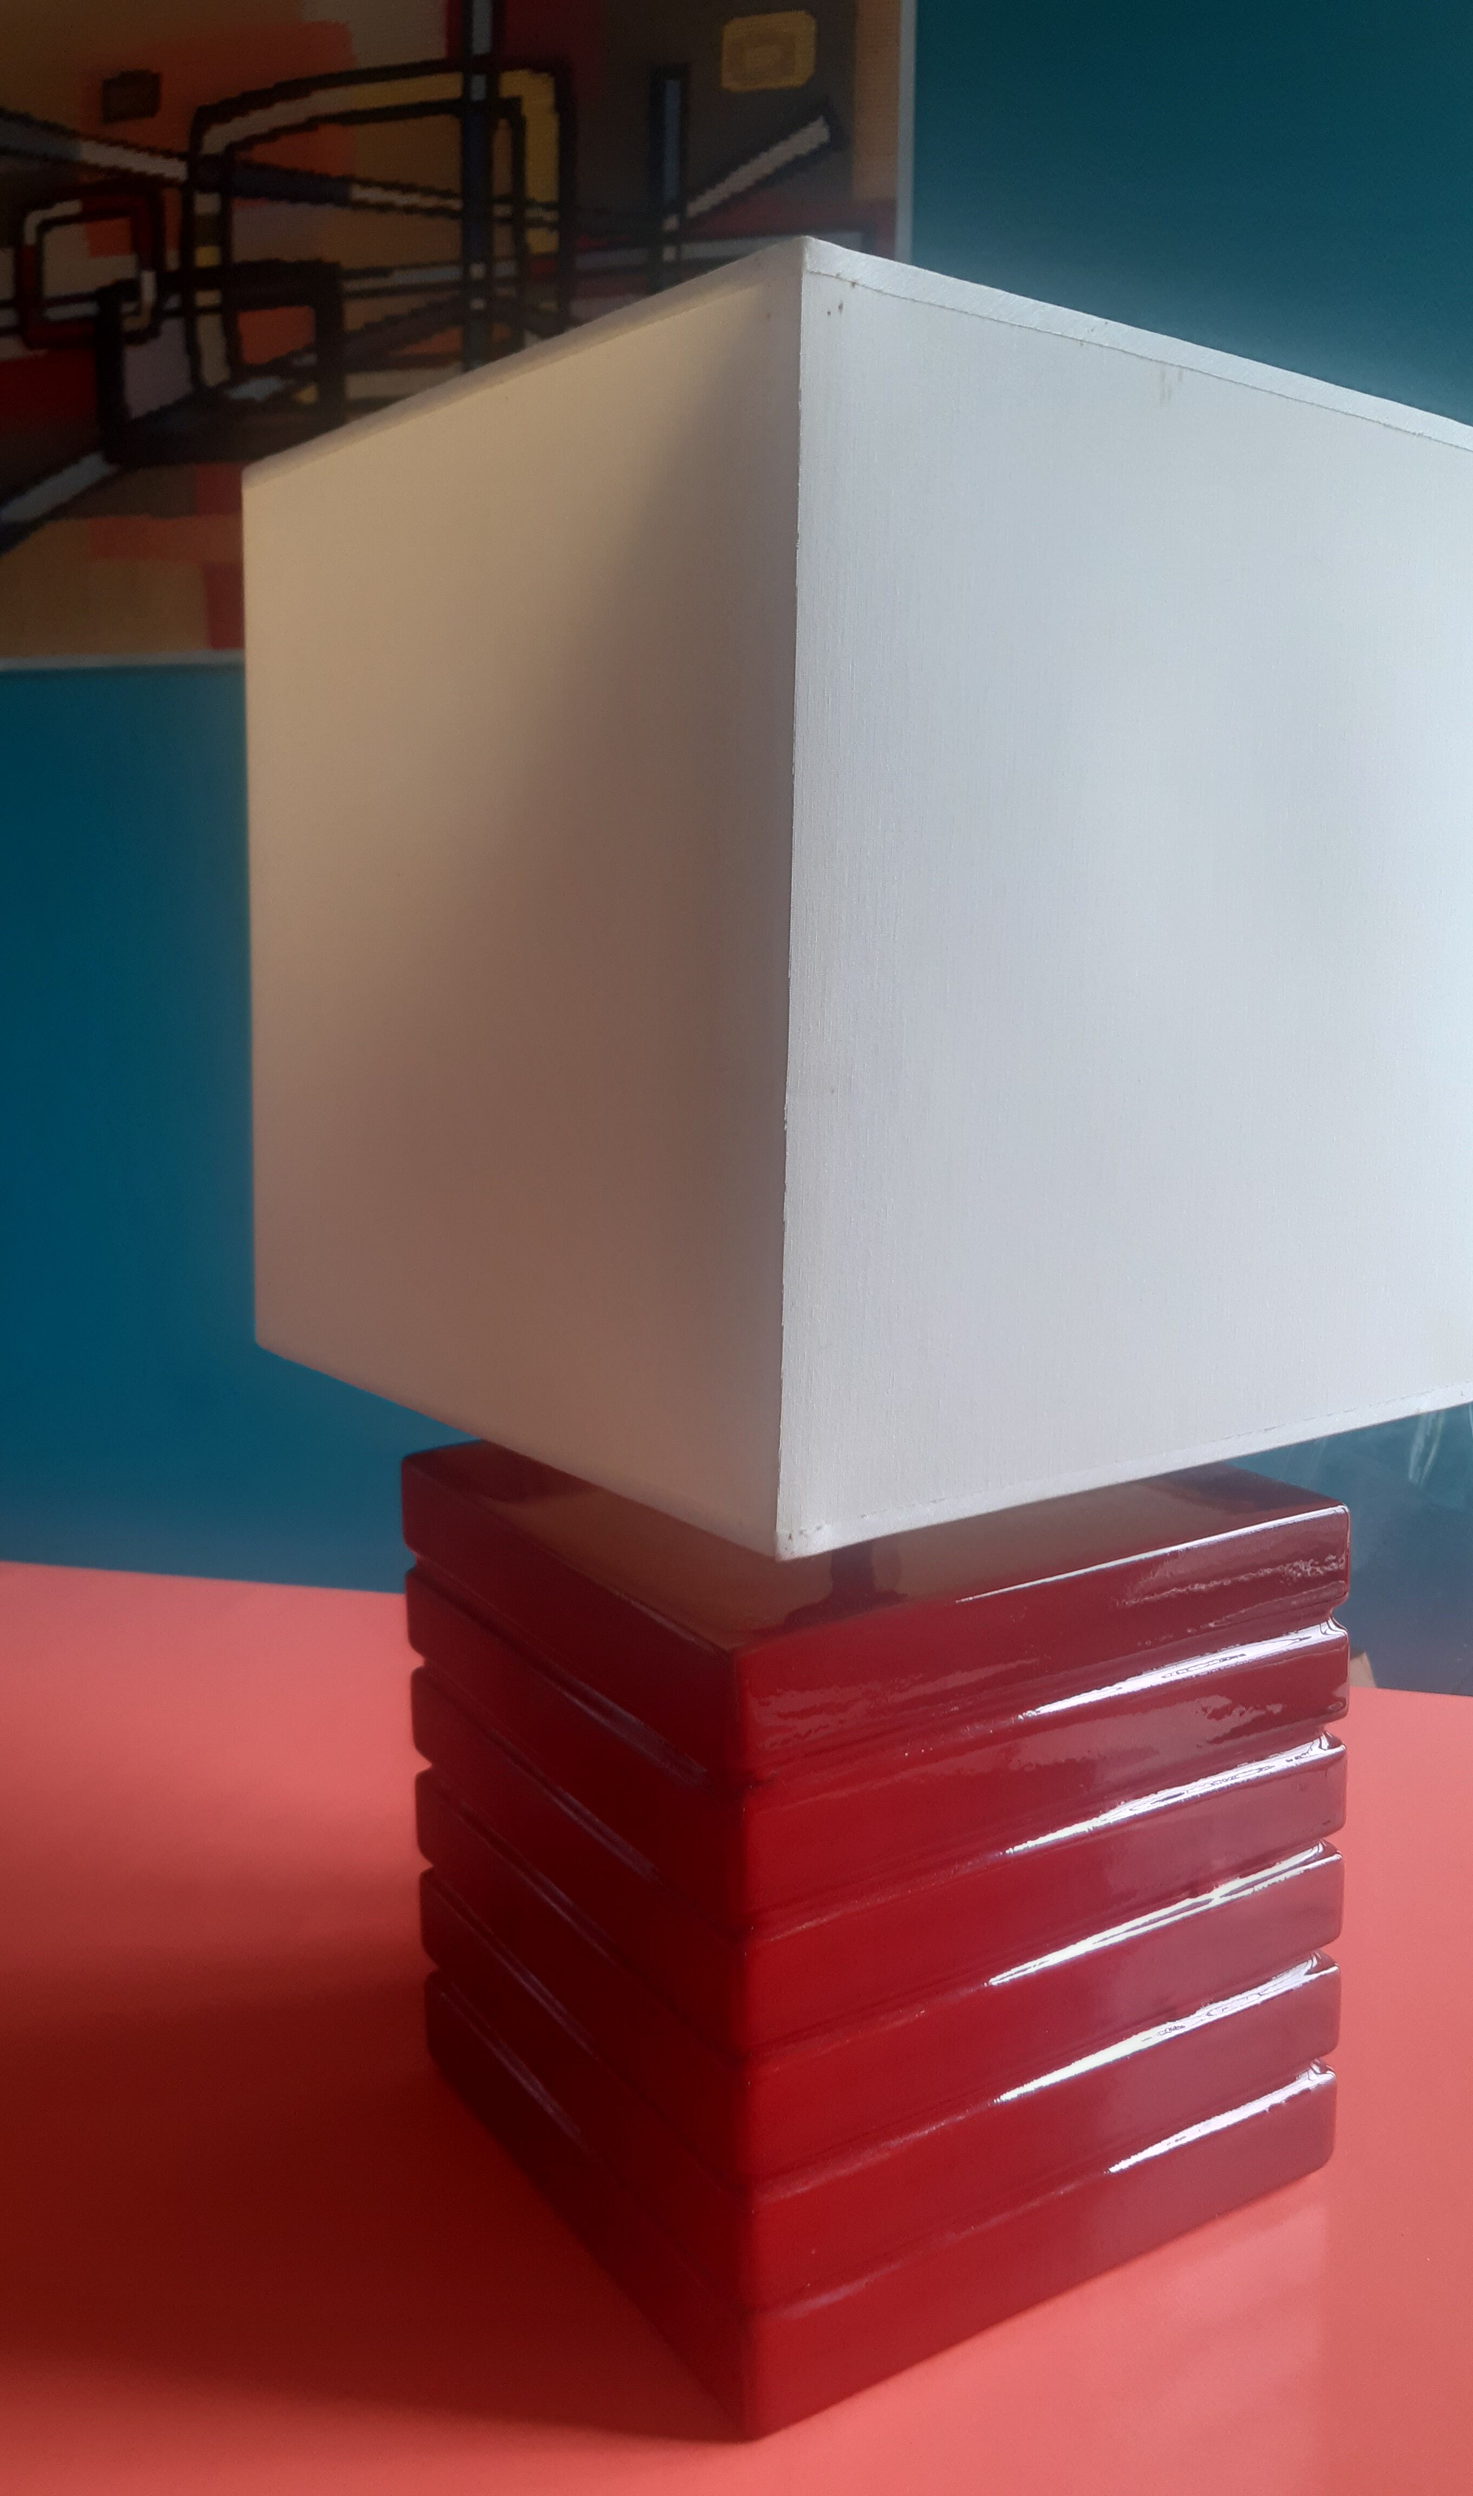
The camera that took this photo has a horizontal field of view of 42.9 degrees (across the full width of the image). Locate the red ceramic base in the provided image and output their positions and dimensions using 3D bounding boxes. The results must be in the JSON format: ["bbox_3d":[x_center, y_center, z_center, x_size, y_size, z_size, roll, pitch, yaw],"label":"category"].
[{"bbox_3d":[0.032,0.154,0.525,0.187,0.185,0.187,-6,10,-31],"label":"red ceramic base"}]

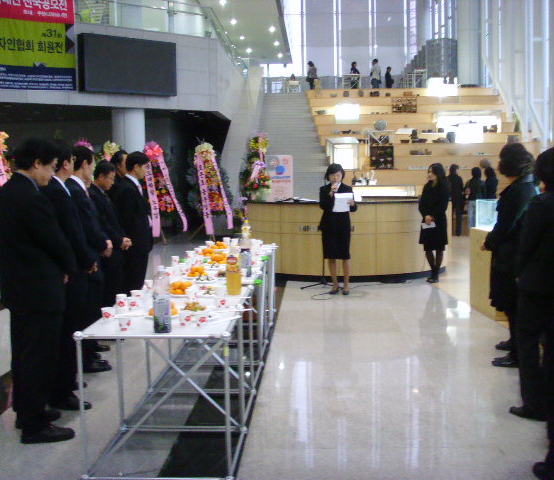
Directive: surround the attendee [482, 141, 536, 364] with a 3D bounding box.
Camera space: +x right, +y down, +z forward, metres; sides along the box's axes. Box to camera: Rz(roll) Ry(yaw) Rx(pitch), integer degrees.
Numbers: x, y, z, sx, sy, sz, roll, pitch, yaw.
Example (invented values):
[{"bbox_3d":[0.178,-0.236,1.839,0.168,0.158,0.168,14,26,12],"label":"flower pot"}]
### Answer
[{"bbox_3d":[1.794,0.102,5.521,0.420,1.640,0.480,1,5,23],"label":"attendee"}]

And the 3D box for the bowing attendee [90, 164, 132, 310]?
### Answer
[{"bbox_3d":[-1.503,0.127,6.231,0.450,1.620,0.520,-1,6,-2],"label":"bowing attendee"}]

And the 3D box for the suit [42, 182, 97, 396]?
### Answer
[{"bbox_3d":[-1.349,0.326,4.687,0.380,1.450,0.500,-2,5,-4],"label":"suit"}]

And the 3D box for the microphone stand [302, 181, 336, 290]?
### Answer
[{"bbox_3d":[0.602,-0.089,9.440,0.520,1.400,0.470,0,5,4],"label":"microphone stand"}]

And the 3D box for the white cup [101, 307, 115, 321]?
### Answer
[{"bbox_3d":[-0.879,0.380,3.781,0.071,0.068,0.071,-1,5,0],"label":"white cup"}]

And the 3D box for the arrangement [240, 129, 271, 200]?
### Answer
[{"bbox_3d":[-0.321,-1.064,10.448,0.460,1.020,0.400,-1,5,-6],"label":"arrangement"}]

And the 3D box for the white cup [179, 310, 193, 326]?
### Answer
[{"bbox_3d":[-0.442,0.389,3.569,0.071,0.068,0.071,-1,5,3],"label":"white cup"}]

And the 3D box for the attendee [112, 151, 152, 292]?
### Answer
[{"bbox_3d":[-1.418,0.006,6.982,0.360,1.730,0.480,0,5,7],"label":"attendee"}]

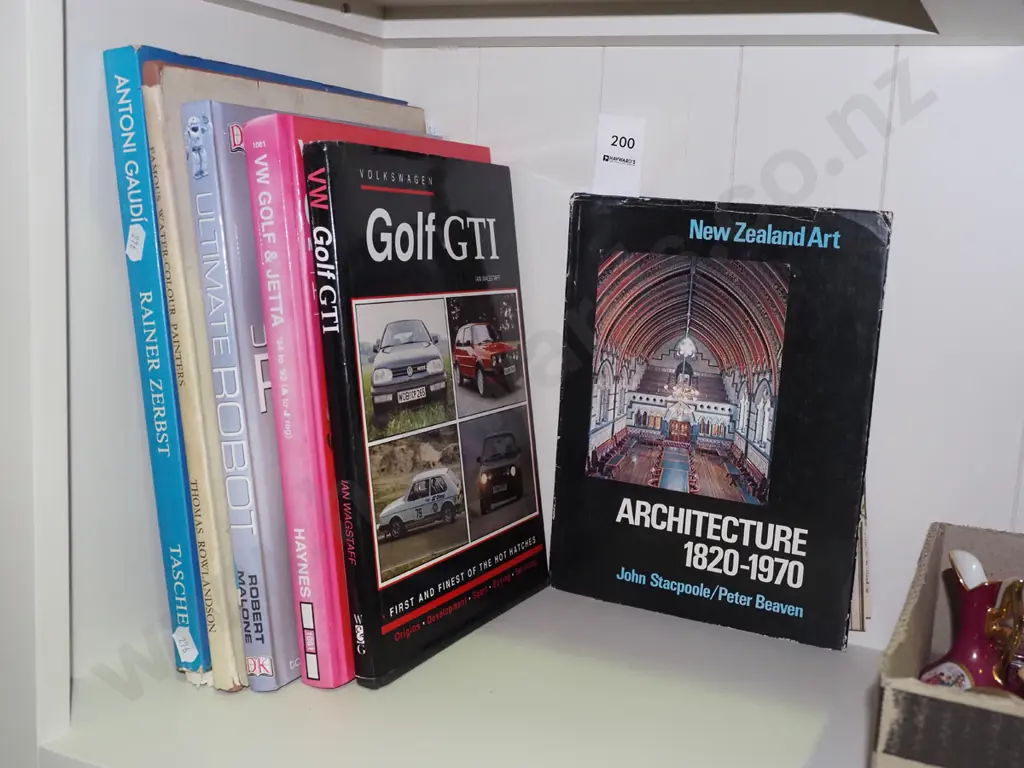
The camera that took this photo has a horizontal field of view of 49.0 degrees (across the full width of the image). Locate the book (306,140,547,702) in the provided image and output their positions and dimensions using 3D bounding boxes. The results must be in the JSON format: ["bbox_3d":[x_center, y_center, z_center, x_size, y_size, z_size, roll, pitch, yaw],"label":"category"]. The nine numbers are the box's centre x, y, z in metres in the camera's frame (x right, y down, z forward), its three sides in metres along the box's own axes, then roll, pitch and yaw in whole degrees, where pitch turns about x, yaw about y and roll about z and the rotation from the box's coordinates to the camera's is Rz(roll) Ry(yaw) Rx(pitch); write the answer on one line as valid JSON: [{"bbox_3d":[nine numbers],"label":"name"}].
[{"bbox_3d":[-0.040,0.008,0.622,0.015,0.261,0.195,-2,5,27],"label":"book"}]

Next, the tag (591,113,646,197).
[{"bbox_3d":[0.065,-0.134,0.695,0.030,0.060,0.003,10,15,19],"label":"tag"}]

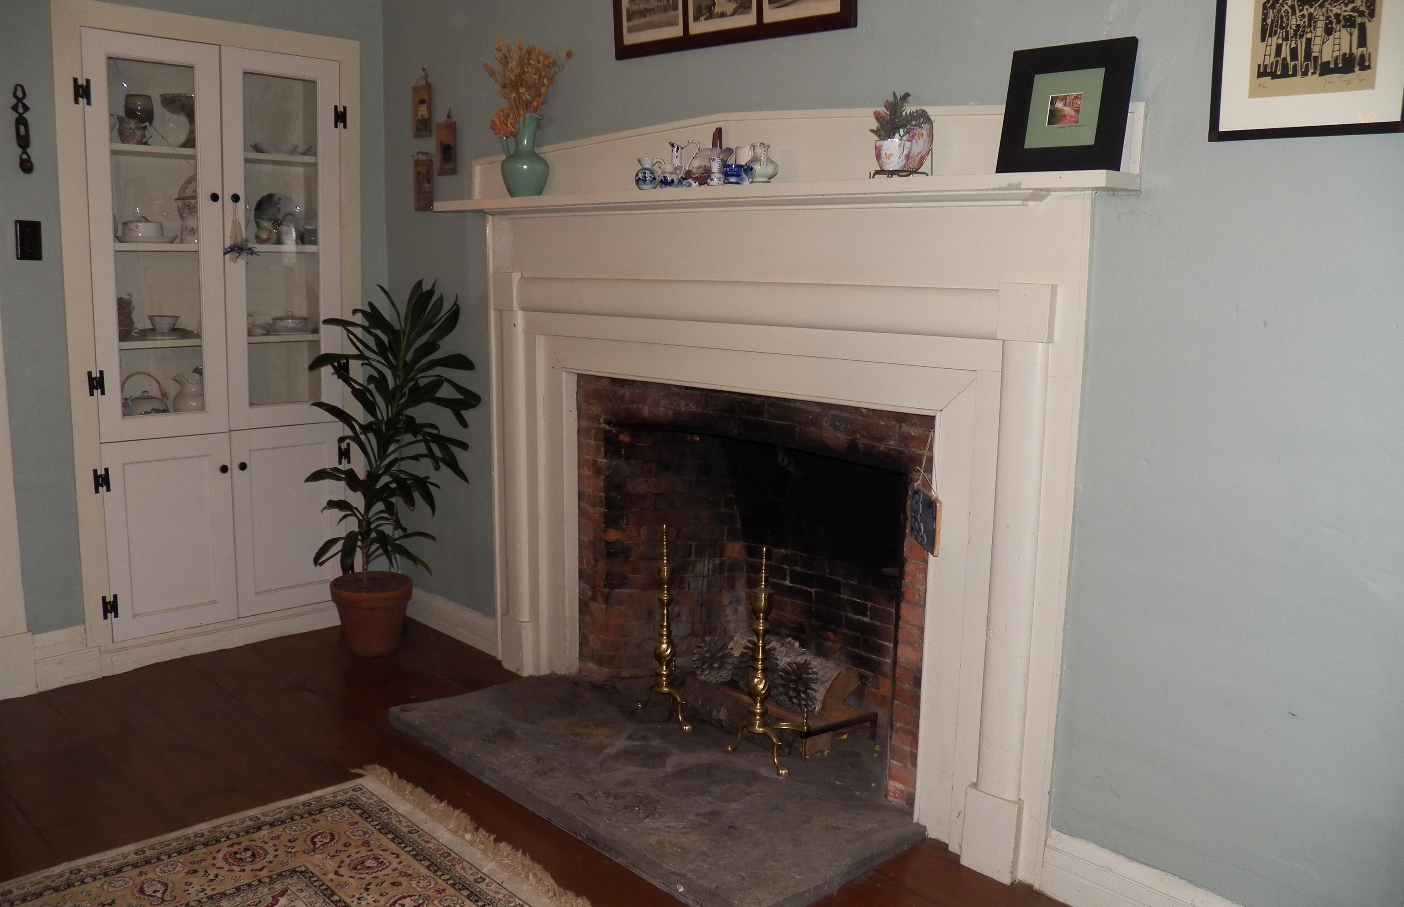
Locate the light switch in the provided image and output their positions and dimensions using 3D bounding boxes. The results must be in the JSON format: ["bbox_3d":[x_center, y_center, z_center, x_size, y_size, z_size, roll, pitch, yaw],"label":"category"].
[{"bbox_3d":[-1.952,-0.617,3.296,0.069,0.114,0.014,-7,12,-44],"label":"light switch"}]

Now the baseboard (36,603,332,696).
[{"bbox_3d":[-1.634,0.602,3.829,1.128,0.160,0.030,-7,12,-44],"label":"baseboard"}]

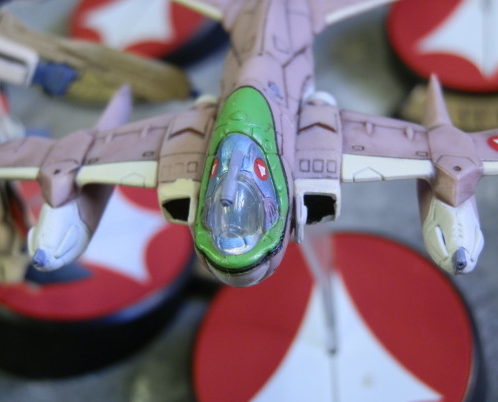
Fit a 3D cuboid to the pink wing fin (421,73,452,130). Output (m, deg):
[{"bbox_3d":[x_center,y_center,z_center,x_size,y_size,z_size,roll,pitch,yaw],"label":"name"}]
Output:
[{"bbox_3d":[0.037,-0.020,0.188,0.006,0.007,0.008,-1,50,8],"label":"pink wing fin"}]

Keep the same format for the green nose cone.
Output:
[{"bbox_3d":[-0.002,-0.006,0.189,0.019,0.016,0.041,-1,50,8],"label":"green nose cone"}]

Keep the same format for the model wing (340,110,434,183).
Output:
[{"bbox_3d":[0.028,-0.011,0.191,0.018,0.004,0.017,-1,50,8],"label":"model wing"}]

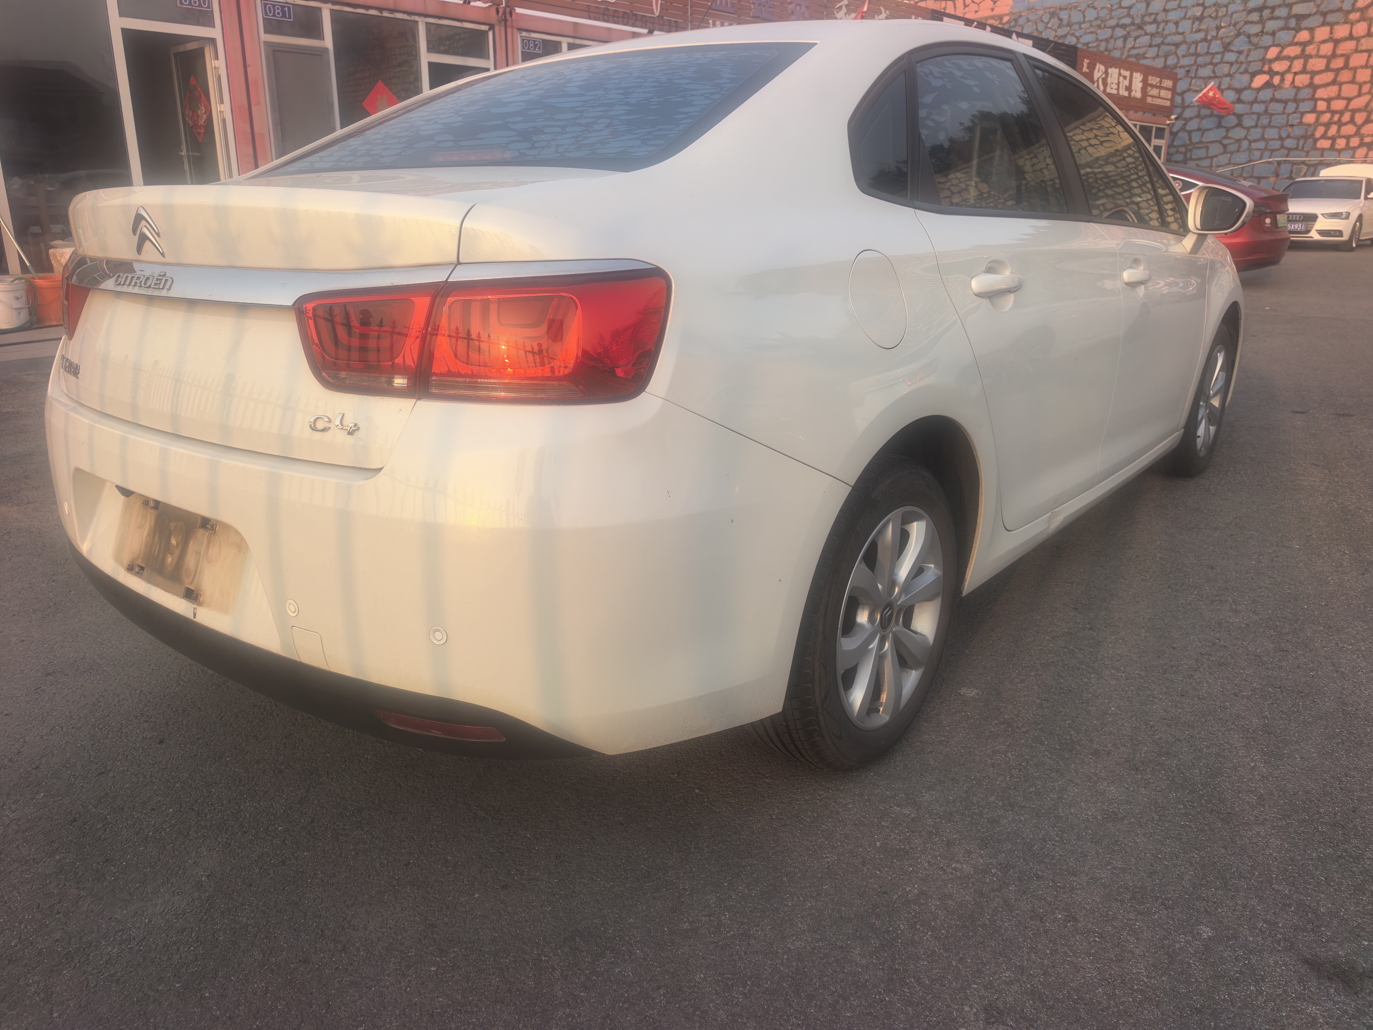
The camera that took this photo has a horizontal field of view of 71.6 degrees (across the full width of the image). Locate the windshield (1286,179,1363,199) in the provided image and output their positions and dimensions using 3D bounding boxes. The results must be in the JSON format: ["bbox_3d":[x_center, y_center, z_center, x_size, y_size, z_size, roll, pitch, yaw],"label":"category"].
[{"bbox_3d":[12.781,-6.519,19.113,1.380,0.180,0.860,16,51,43],"label":"windshield"}]

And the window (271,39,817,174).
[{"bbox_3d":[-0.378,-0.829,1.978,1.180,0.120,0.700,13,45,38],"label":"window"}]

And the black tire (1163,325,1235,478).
[{"bbox_3d":[2.054,-0.475,3.924,0.215,0.630,0.630,13,22,38],"label":"black tire"}]

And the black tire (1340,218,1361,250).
[{"bbox_3d":[12.763,-5.375,18.296,0.650,0.650,0.230,-17,24,-42],"label":"black tire"}]

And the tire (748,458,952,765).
[{"bbox_3d":[0.334,0.183,1.936,0.215,0.630,0.630,13,22,38],"label":"tire"}]

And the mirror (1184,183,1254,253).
[{"bbox_3d":[1.707,-0.946,3.059,0.200,0.210,0.150,13,22,38],"label":"mirror"}]

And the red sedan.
[{"bbox_3d":[5.530,-3.950,12.850,4.690,1.440,1.850,18,25,42],"label":"red sedan"}]

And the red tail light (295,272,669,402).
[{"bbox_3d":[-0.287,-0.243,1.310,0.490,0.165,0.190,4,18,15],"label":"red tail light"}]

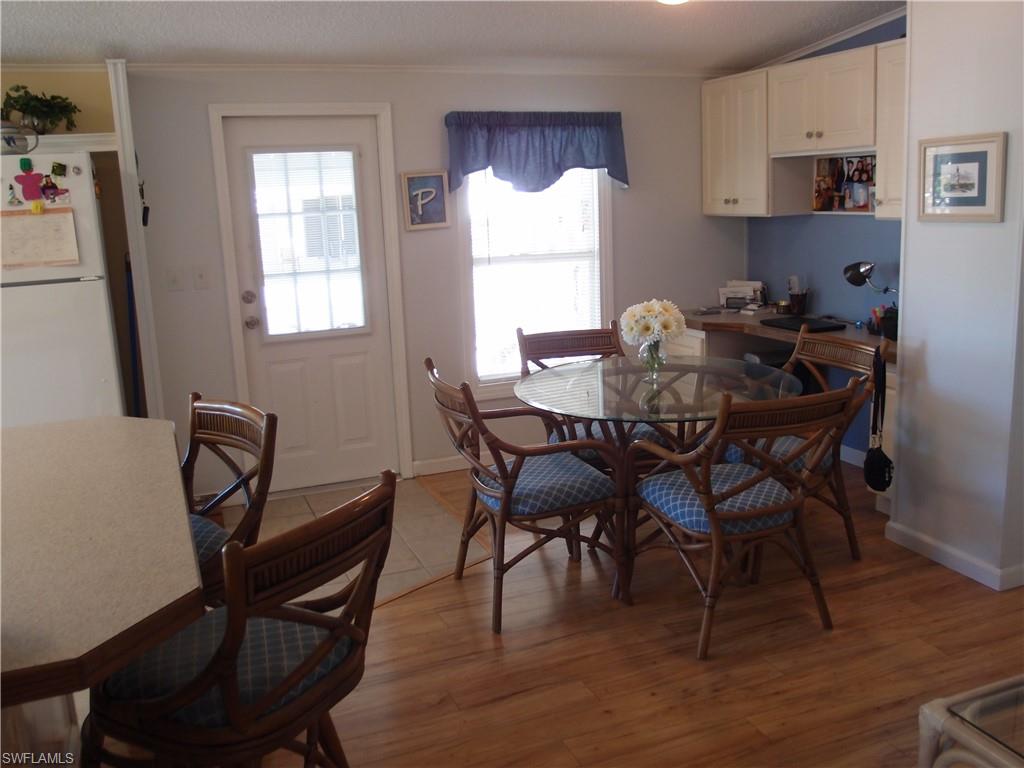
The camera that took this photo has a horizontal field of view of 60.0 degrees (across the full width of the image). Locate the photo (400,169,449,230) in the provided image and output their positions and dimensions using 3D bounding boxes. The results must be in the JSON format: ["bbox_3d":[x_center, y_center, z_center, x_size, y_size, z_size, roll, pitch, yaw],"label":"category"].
[{"bbox_3d":[-0.453,-0.989,4.778,0.250,0.305,0.022,-7,13,-21],"label":"photo"}]

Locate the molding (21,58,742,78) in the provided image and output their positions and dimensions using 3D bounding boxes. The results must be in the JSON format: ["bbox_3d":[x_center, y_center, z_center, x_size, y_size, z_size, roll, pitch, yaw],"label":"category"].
[{"bbox_3d":[-0.469,-1.641,4.635,3.980,0.055,0.045,-7,13,-21],"label":"molding"}]

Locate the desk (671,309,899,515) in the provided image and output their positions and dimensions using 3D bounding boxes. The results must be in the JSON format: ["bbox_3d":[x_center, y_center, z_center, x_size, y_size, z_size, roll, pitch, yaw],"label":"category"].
[{"bbox_3d":[1.579,0.087,4.763,0.630,0.774,1.960,-7,13,-20],"label":"desk"}]

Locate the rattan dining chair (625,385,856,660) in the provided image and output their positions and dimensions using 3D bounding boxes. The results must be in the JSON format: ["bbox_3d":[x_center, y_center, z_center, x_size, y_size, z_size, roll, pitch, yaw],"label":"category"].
[{"bbox_3d":[0.775,0.411,3.072,0.570,0.910,0.620,-6,12,-17],"label":"rattan dining chair"}]

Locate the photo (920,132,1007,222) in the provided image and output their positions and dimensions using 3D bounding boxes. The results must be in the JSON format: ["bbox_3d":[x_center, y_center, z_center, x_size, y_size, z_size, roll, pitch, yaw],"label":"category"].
[{"bbox_3d":[1.638,-0.748,3.242,0.028,0.315,0.385,-7,13,-20],"label":"photo"}]

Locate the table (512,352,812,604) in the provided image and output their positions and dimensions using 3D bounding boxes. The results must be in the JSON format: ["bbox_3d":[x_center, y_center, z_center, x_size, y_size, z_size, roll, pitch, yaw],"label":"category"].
[{"bbox_3d":[0.591,0.377,3.630,1.190,0.765,1.190,-3,12,1],"label":"table"}]

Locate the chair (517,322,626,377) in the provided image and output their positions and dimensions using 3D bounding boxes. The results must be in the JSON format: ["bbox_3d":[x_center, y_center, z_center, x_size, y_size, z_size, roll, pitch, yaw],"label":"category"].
[{"bbox_3d":[0.353,0.225,4.062,0.580,0.910,0.600,-6,12,-14],"label":"chair"}]

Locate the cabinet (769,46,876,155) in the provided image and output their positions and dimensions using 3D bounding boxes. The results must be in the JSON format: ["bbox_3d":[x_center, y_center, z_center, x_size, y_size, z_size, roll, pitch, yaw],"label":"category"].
[{"bbox_3d":[1.676,-1.400,4.468,0.325,0.457,0.765,-7,13,-21],"label":"cabinet"}]

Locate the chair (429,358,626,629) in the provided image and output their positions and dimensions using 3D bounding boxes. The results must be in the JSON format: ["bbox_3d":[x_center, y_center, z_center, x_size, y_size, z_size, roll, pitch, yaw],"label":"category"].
[{"bbox_3d":[0.055,0.377,3.398,0.640,0.910,0.580,-7,13,-18],"label":"chair"}]

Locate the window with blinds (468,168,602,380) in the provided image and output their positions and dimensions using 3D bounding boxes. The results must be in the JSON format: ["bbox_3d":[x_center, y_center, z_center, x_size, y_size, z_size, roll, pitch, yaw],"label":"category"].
[{"bbox_3d":[0.155,-0.729,5.101,0.830,1.370,0.090,-7,13,-21],"label":"window with blinds"}]

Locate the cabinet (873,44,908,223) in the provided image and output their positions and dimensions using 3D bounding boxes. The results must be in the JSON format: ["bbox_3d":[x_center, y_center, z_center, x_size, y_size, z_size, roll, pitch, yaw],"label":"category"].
[{"bbox_3d":[1.898,-1.113,3.886,0.315,0.785,0.530,-7,13,-20],"label":"cabinet"}]

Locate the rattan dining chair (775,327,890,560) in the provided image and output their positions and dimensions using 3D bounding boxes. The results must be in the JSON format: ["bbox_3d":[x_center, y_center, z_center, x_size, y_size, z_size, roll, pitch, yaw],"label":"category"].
[{"bbox_3d":[1.116,0.267,3.709,0.610,0.910,0.590,-7,13,-21],"label":"rattan dining chair"}]

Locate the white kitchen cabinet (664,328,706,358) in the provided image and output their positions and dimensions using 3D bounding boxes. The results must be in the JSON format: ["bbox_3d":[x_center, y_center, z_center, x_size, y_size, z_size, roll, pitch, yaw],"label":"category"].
[{"bbox_3d":[1.293,-0.009,5.396,0.620,0.745,0.530,-7,13,-21],"label":"white kitchen cabinet"}]

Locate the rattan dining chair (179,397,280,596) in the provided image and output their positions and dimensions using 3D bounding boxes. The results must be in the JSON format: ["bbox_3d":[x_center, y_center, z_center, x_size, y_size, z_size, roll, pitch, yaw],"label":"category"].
[{"bbox_3d":[-0.917,0.578,2.441,0.520,0.990,0.480,-14,16,-43],"label":"rattan dining chair"}]

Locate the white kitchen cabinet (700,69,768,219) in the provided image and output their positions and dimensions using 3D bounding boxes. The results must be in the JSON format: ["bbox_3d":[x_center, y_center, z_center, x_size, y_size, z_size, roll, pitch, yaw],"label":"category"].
[{"bbox_3d":[1.423,-1.372,5.146,0.315,0.785,0.635,-7,13,-20],"label":"white kitchen cabinet"}]

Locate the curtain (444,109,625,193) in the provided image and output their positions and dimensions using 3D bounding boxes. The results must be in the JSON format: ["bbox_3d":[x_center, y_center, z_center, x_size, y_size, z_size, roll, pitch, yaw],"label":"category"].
[{"bbox_3d":[0.164,-1.301,4.953,1.070,0.430,0.100,-7,13,-20],"label":"curtain"}]

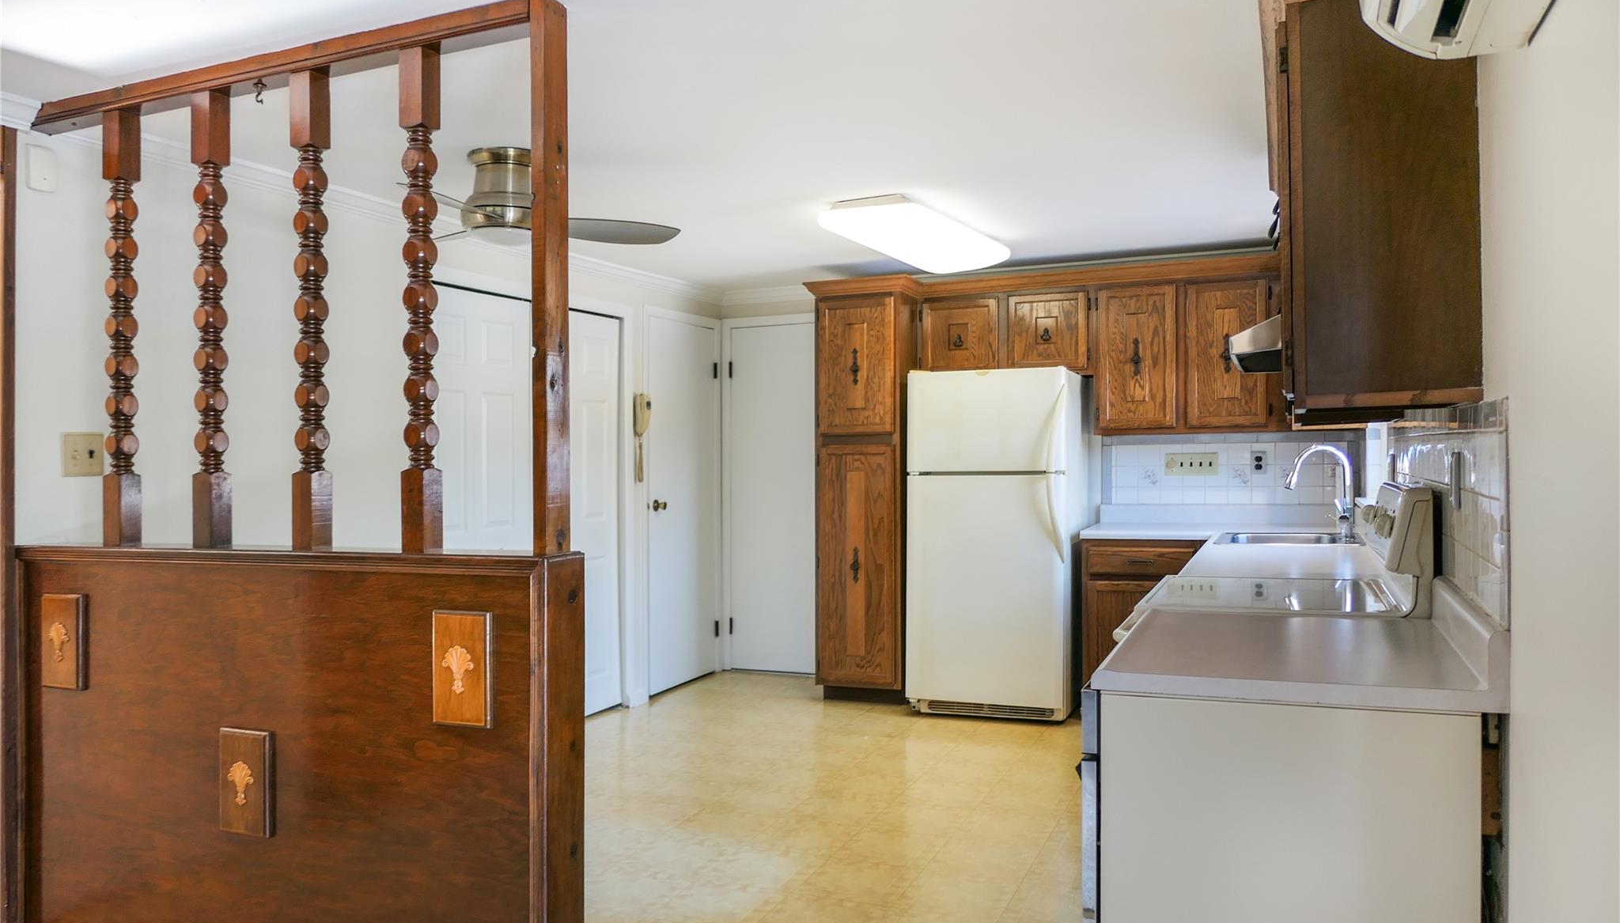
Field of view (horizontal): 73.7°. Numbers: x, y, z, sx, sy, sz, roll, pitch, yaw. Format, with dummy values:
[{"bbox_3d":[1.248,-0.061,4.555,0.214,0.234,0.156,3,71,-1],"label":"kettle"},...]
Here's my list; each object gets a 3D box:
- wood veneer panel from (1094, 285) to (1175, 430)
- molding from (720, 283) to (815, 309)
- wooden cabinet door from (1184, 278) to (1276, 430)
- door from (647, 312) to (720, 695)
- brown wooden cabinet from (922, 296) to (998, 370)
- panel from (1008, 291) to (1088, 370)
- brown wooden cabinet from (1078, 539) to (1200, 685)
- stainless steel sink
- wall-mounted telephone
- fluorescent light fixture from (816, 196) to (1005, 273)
[{"bbox_3d":[1.589,-0.501,5.237,0.358,0.683,0.025,0,0,24],"label":"wood veneer panel"},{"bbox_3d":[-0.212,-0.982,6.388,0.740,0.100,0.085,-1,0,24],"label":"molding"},{"bbox_3d":[1.958,-0.503,5.073,0.352,0.683,0.025,0,0,24],"label":"wooden cabinet door"},{"bbox_3d":[-0.707,0.231,6.073,0.050,2.028,0.720,-1,-1,24],"label":"door"},{"bbox_3d":[0.842,-0.649,5.757,0.425,0.415,0.325,-1,-1,24],"label":"brown wooden cabinet"},{"bbox_3d":[1.190,-0.646,5.403,0.388,0.370,0.022,-1,0,24],"label":"panel"},{"bbox_3d":[1.692,0.803,5.238,0.620,0.870,0.610,-1,0,24],"label":"brown wooden cabinet"},{"bbox_3d":[1.974,0.399,4.443,0.540,0.170,0.630,-1,0,24],"label":"stainless steel sink"},{"bbox_3d":[-0.858,-0.116,5.632,0.065,0.457,0.085,-1,-1,24],"label":"wall-mounted telephone"},{"bbox_3d":[0.526,-0.987,4.782,0.440,0.115,1.290,-1,0,24],"label":"fluorescent light fixture"}]

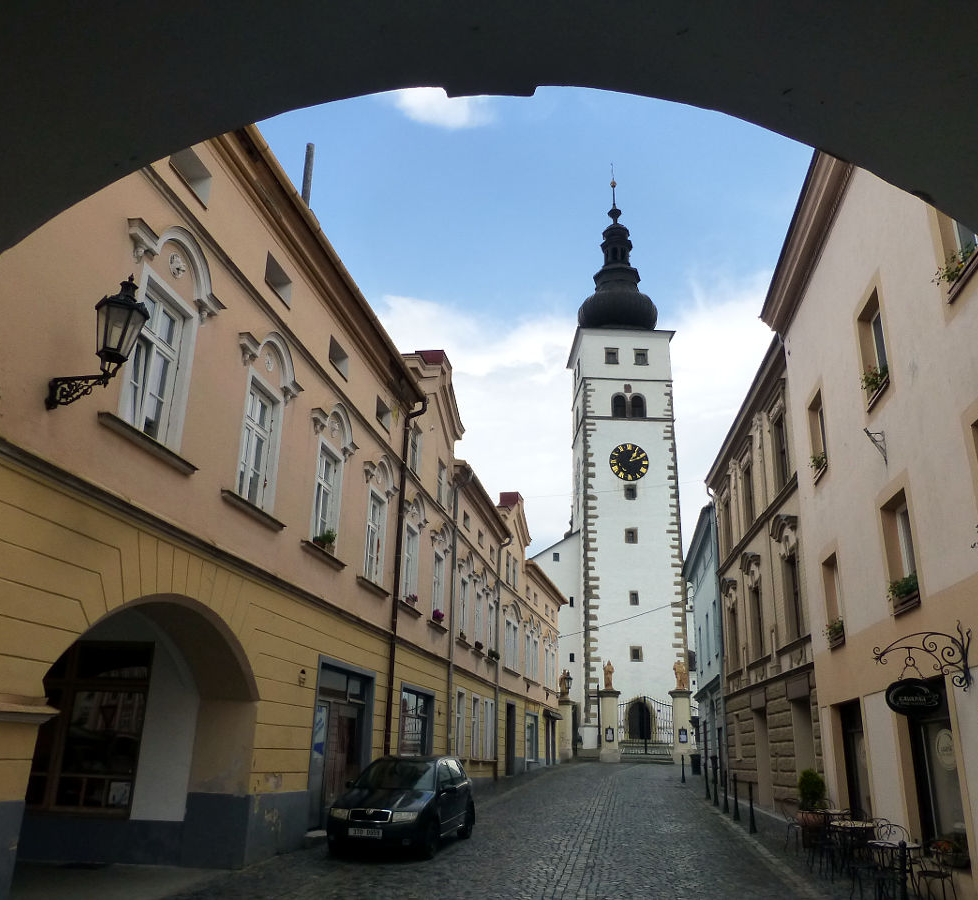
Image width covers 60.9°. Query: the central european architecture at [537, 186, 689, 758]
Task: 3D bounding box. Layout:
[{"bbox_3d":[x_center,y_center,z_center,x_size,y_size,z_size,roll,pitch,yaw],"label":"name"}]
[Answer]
[{"bbox_3d":[8.806,-1.224,55.470,6.400,40.100,6.300,2,-21,-1],"label":"central european architecture"}]

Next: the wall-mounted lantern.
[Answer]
[{"bbox_3d":[-3.877,-1.106,8.309,0.880,1.460,0.520,-3,-21,11],"label":"wall-mounted lantern"}]

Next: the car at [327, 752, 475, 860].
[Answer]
[{"bbox_3d":[-1.427,6.028,14.253,1.670,1.450,3.970,-3,-18,11],"label":"car"}]

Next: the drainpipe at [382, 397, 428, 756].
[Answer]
[{"bbox_3d":[-1.852,3.116,18.608,0.550,9.400,0.150,-3,-21,11],"label":"drainpipe"}]

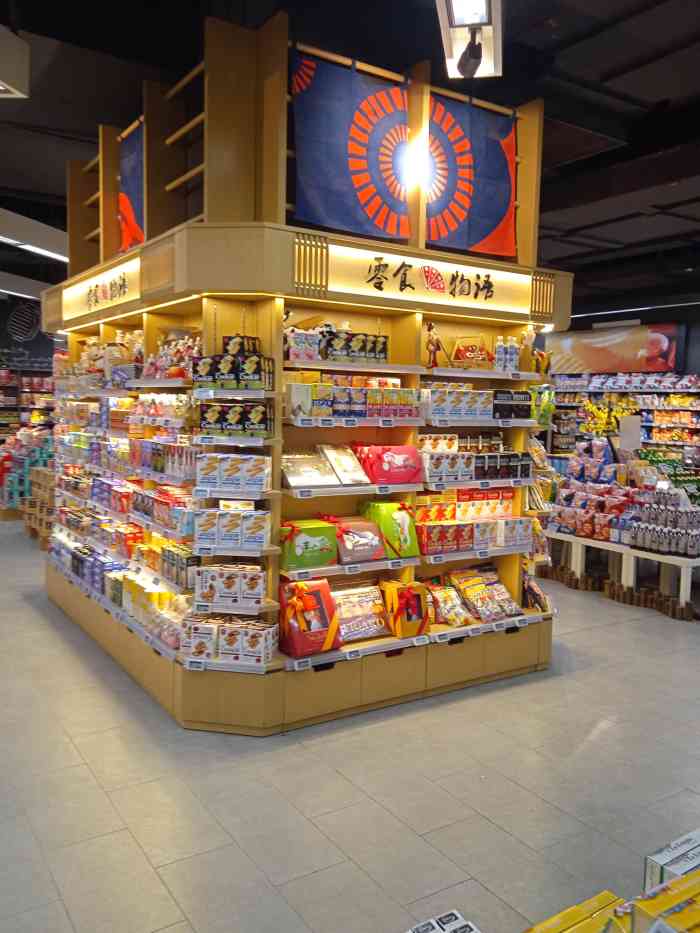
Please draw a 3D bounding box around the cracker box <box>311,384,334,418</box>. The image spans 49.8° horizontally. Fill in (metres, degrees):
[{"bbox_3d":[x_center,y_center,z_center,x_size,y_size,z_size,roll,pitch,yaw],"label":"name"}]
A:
[{"bbox_3d":[-0.147,-0.319,3.703,0.115,0.159,0.053,-2,6,-34],"label":"cracker box"}]

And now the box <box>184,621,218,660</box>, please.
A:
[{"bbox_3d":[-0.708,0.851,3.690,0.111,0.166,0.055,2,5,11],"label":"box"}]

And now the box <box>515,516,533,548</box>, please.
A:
[{"bbox_3d":[1.038,0.400,4.572,0.115,0.161,0.053,-2,6,-34],"label":"box"}]

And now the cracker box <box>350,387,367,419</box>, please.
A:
[{"bbox_3d":[0.037,-0.326,3.889,0.095,0.156,0.055,-2,6,-34],"label":"cracker box"}]

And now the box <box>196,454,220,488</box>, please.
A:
[{"bbox_3d":[-0.670,0.034,3.636,0.113,0.159,0.052,2,5,11],"label":"box"}]

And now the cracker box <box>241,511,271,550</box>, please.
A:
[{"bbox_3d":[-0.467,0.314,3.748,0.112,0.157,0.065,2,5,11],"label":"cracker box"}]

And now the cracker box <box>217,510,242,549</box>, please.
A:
[{"bbox_3d":[-0.588,0.319,3.750,0.118,0.187,0.055,2,5,10],"label":"cracker box"}]

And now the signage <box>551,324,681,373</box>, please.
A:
[{"bbox_3d":[3.806,-1.666,11.003,0.070,0.615,2.382,-2,6,-34],"label":"signage"}]

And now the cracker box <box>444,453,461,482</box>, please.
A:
[{"bbox_3d":[0.578,0.006,4.343,0.109,0.155,0.057,-2,6,-34],"label":"cracker box"}]

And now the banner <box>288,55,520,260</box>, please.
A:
[{"bbox_3d":[0.369,-1.662,4.159,1.539,0.822,0.030,-2,6,-34],"label":"banner"}]

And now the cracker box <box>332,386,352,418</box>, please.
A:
[{"bbox_3d":[-0.054,-0.327,3.884,0.110,0.158,0.057,-2,6,-34],"label":"cracker box"}]

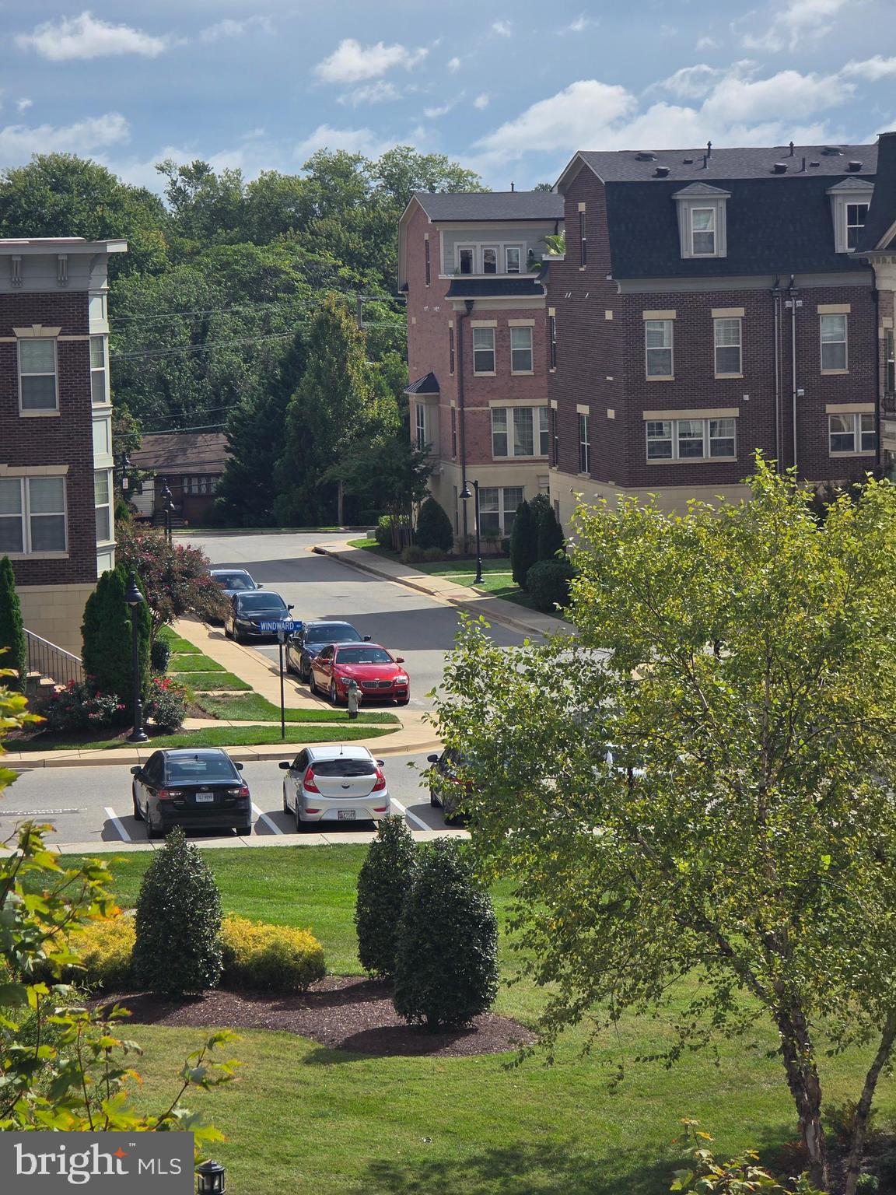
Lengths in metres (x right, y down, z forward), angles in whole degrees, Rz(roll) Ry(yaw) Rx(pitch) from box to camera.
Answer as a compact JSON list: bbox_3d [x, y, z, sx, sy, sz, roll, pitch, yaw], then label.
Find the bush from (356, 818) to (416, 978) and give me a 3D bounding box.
[{"bbox_3d":[-0.808,4.162,55.682,1.020,2.220,1.020,-2,5,-9],"label":"bush"}]

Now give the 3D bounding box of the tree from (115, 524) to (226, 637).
[{"bbox_3d":[-7.452,-0.034,104.331,3.000,3.720,3.000,-2,5,-10],"label":"tree"}]

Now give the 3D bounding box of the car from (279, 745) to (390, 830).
[{"bbox_3d":[-2.090,3.353,72.772,1.720,1.440,4.120,-2,5,-8],"label":"car"}]

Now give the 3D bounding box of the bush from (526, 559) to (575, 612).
[{"bbox_3d":[3.224,-0.469,122.509,1.500,1.550,1.500,-2,5,-9],"label":"bush"}]

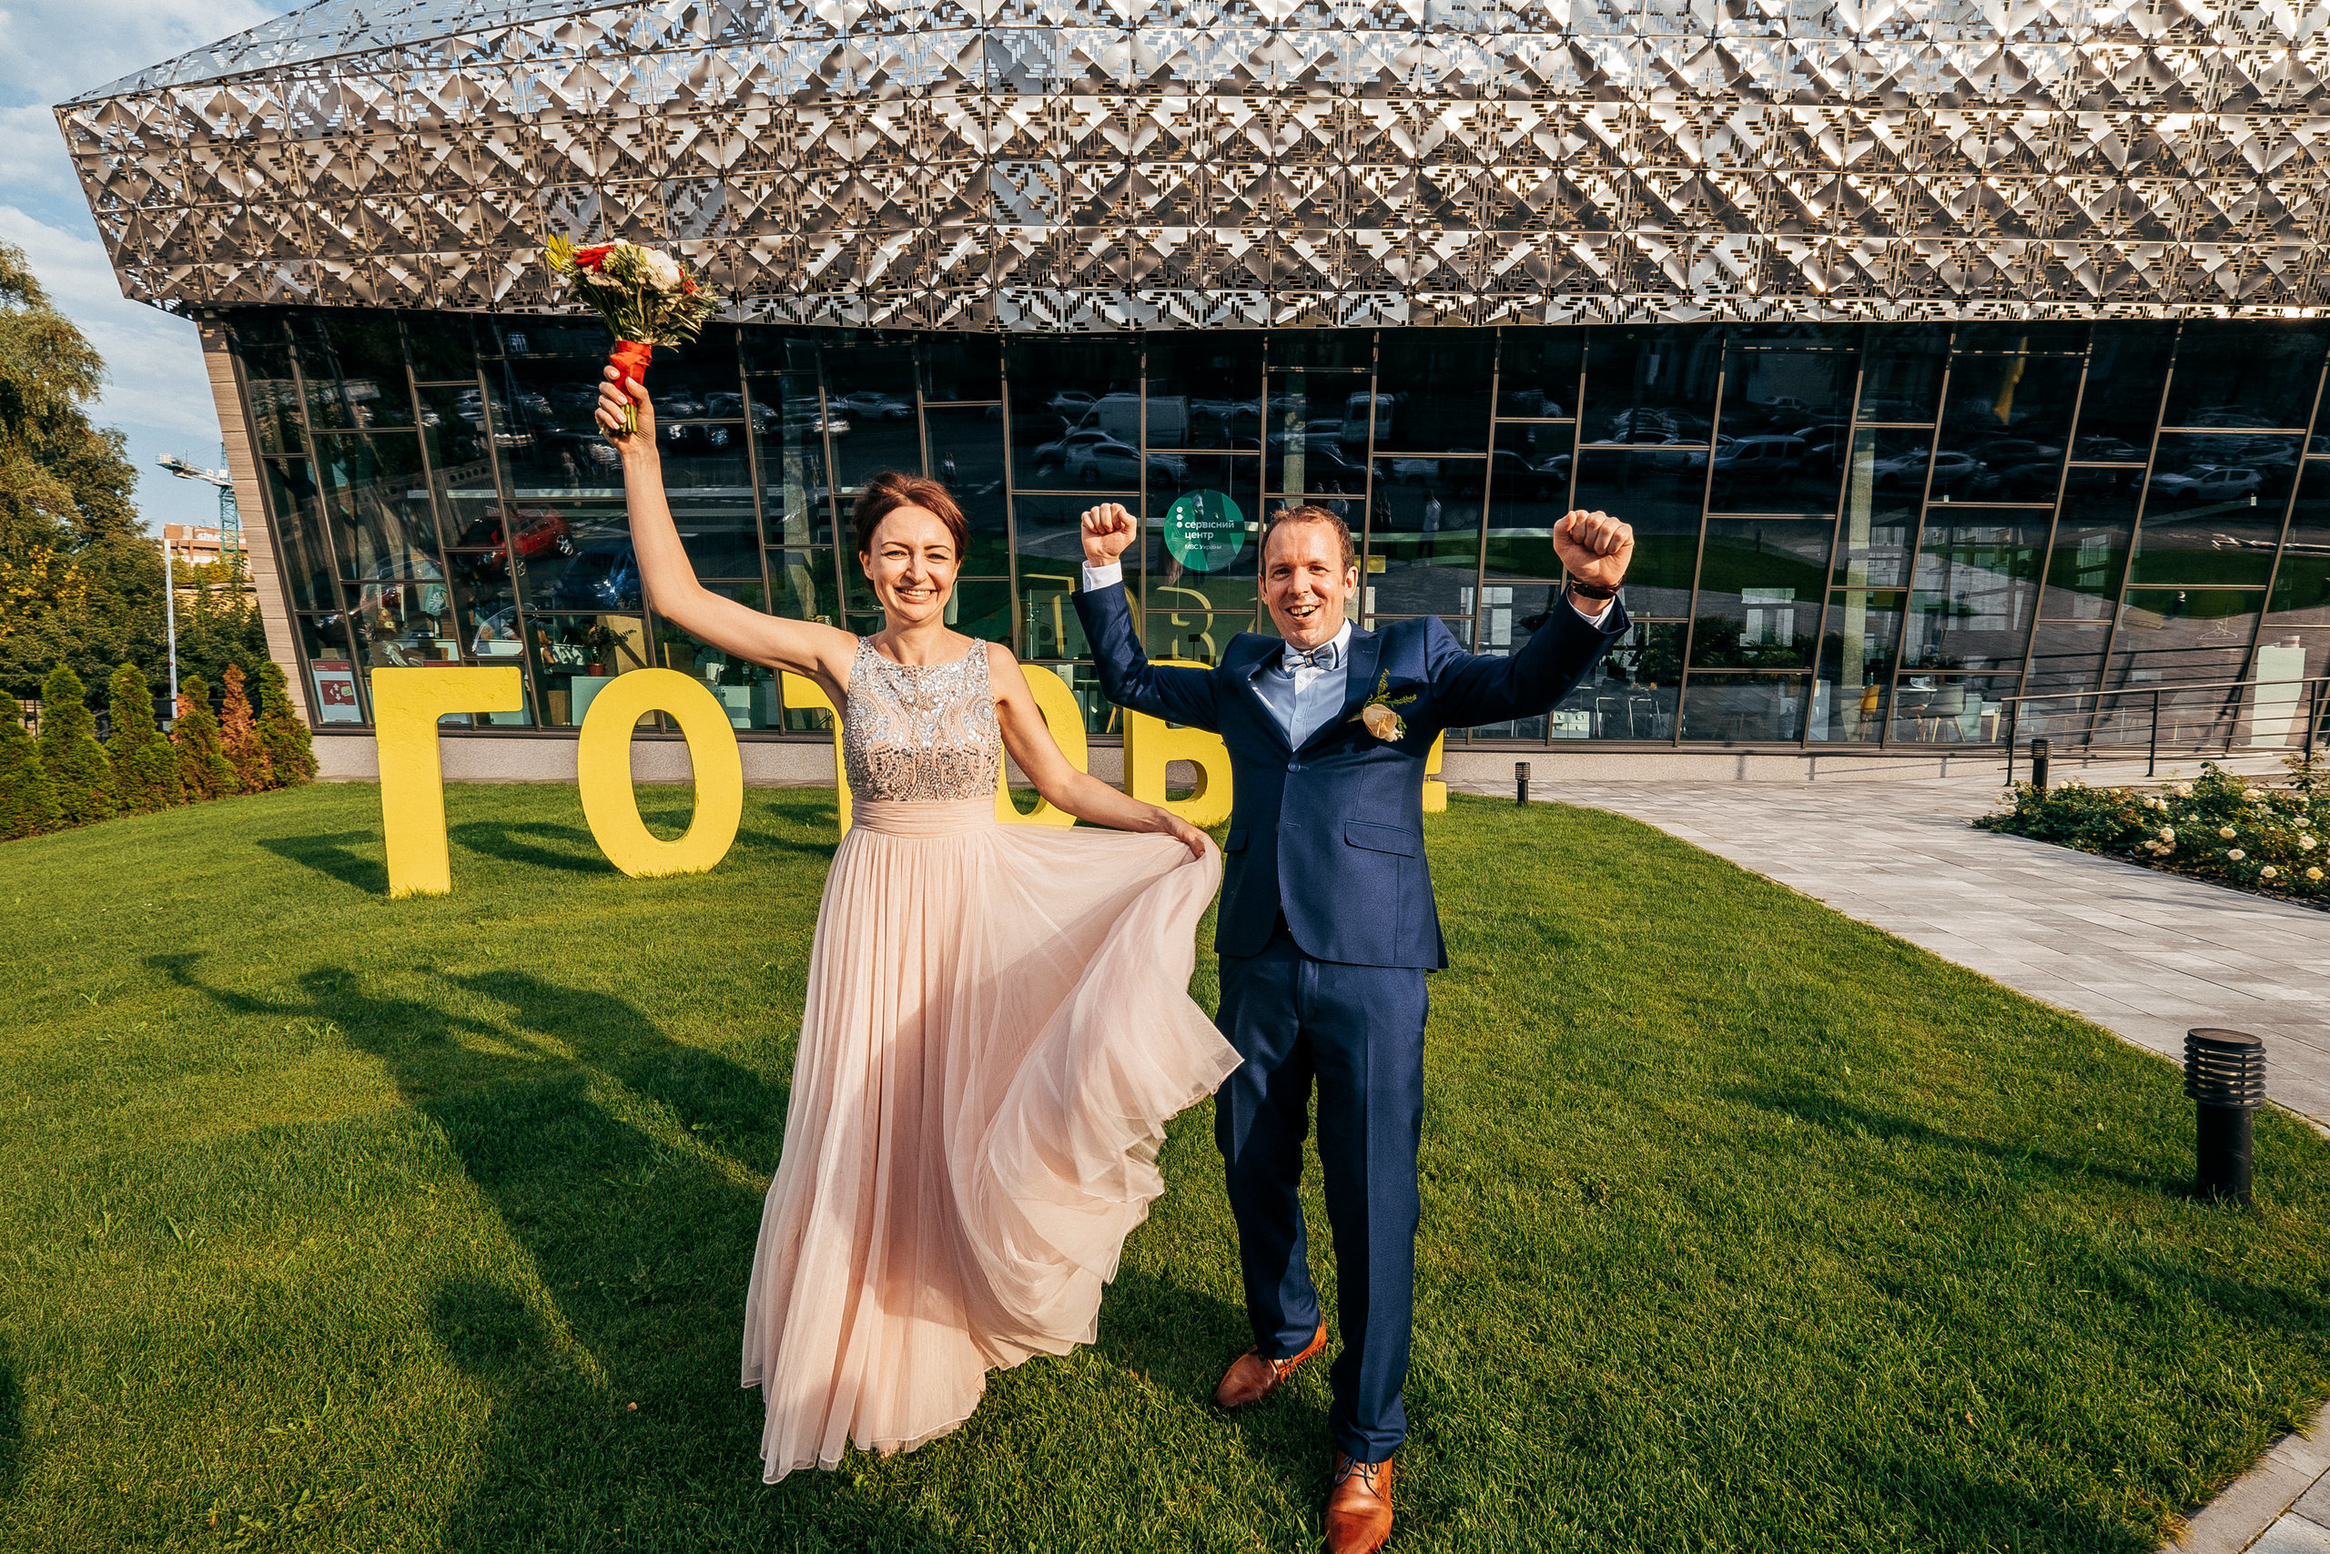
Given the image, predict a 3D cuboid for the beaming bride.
[{"bbox_3d":[-0.370,0.276,1.680,0.970,1.760,0.600,0,4,-7],"label":"beaming bride"}]

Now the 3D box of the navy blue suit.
[{"bbox_3d":[0.316,0.391,1.720,0.880,1.470,0.460,2,4,19],"label":"navy blue suit"}]

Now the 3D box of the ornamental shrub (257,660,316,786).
[{"bbox_3d":[-9.303,-0.556,10.240,0.500,1.330,0.500,4,5,41],"label":"ornamental shrub"}]

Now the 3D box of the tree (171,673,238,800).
[{"bbox_3d":[-9.296,-0.387,9.380,0.490,1.220,0.490,4,5,41],"label":"tree"}]

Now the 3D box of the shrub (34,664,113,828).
[{"bbox_3d":[-9.256,-0.270,8.220,0.500,1.370,0.500,4,5,41],"label":"shrub"}]

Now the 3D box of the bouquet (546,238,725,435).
[{"bbox_3d":[-0.772,-0.646,1.410,0.240,0.280,0.220,-1,4,-23],"label":"bouquet"}]

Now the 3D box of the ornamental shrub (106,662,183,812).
[{"bbox_3d":[-9.282,-0.363,8.800,0.520,1.350,0.520,4,5,41],"label":"ornamental shrub"}]

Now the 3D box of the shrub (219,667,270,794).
[{"bbox_3d":[-9.280,-0.468,9.790,0.470,1.300,0.470,4,5,41],"label":"shrub"}]

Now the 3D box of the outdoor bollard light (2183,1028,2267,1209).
[{"bbox_3d":[2.805,0.893,2.570,0.145,0.440,0.145,-3,5,-42],"label":"outdoor bollard light"}]

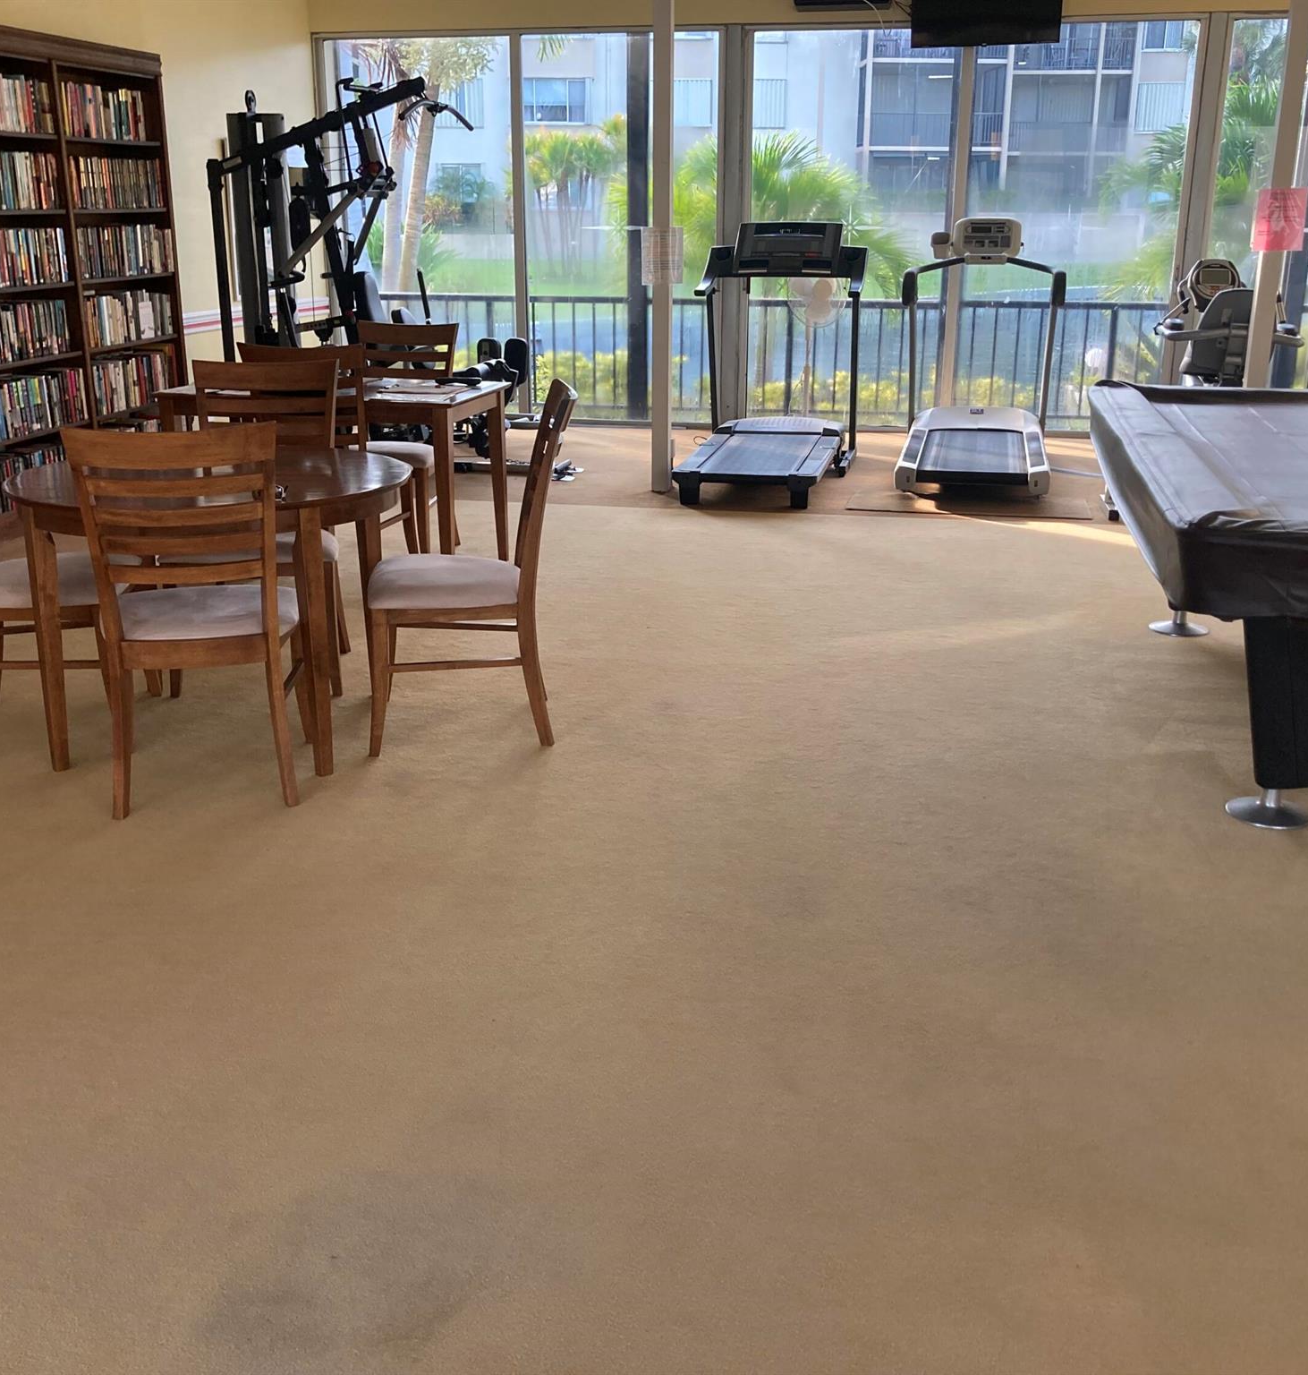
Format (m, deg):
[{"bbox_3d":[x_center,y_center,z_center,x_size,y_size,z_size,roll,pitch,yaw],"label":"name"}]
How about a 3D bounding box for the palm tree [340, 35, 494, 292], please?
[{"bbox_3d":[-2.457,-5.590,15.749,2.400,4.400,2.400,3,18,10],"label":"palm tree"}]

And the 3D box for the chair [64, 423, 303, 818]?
[{"bbox_3d":[-1.176,-0.213,3.817,0.490,0.980,0.590,-4,19,-12],"label":"chair"}]

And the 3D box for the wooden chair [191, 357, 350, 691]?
[{"bbox_3d":[-1.241,-0.514,4.693,0.500,0.970,0.560,-1,18,-3],"label":"wooden chair"}]

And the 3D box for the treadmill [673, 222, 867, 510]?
[{"bbox_3d":[0.654,-1.857,8.212,0.950,1.370,1.970,3,18,10],"label":"treadmill"}]

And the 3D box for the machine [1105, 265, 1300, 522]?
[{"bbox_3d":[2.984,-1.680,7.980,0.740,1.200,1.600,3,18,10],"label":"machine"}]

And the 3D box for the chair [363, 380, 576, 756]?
[{"bbox_3d":[-0.532,-0.358,4.266,0.590,0.980,0.490,-2,18,-6],"label":"chair"}]

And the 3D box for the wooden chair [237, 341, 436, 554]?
[{"bbox_3d":[-1.278,-0.867,5.779,0.500,0.970,0.560,0,18,1],"label":"wooden chair"}]

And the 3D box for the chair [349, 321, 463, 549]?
[{"bbox_3d":[-1.132,-1.045,6.357,0.490,0.980,0.590,4,19,12],"label":"chair"}]

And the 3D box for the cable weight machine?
[{"bbox_3d":[-1.890,-2.425,8.763,1.600,2.100,1.100,4,19,12],"label":"cable weight machine"}]

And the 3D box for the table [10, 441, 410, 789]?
[{"bbox_3d":[-1.229,-0.231,4.224,1.070,0.760,1.070,0,18,0],"label":"table"}]

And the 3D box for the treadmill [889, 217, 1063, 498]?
[{"bbox_3d":[1.860,-1.942,8.466,0.900,1.380,1.870,3,18,10],"label":"treadmill"}]

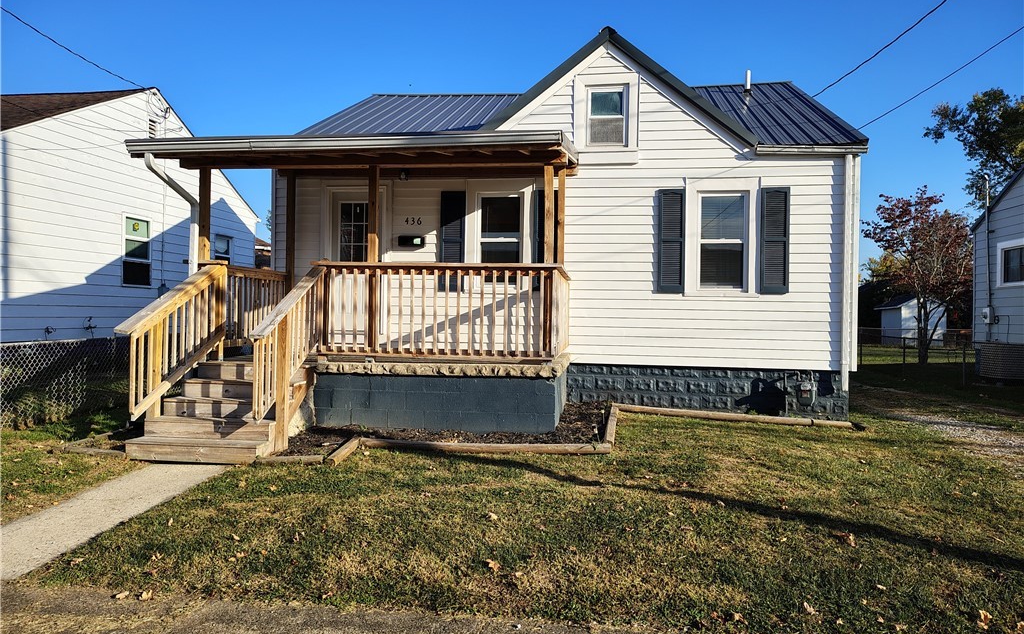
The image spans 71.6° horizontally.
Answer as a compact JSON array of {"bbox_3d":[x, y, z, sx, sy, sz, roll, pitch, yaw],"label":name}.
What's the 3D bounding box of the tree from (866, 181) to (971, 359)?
[{"bbox_3d":[13.497,-1.368,23.409,3.900,5.899,3.900,1,0,9],"label":"tree"}]

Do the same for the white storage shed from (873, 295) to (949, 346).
[{"bbox_3d":[23.031,0.234,40.915,2.550,2.949,3.400,1,0,9],"label":"white storage shed"}]

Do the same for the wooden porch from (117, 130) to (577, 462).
[{"bbox_3d":[-1.744,-0.423,8.508,4.870,3.800,3.370,1,0,9],"label":"wooden porch"}]

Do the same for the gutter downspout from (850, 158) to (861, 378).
[{"bbox_3d":[4.484,-0.700,9.276,0.080,2.808,0.080,1,0,9],"label":"gutter downspout"}]

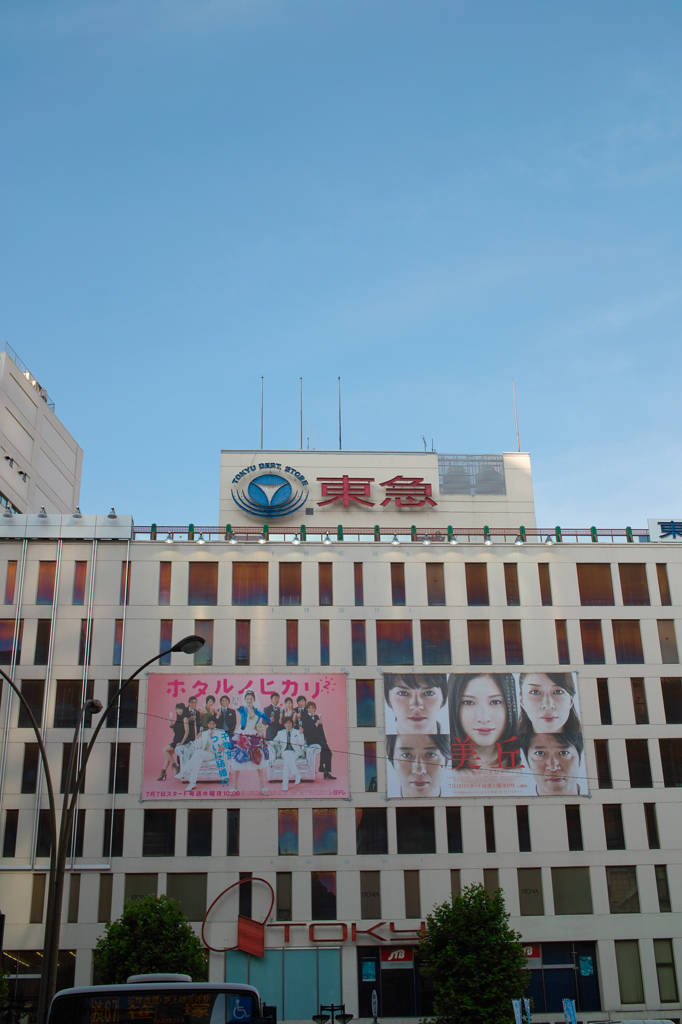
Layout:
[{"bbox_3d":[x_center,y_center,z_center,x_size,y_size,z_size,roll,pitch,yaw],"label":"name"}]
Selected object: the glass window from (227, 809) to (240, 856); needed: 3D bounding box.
[{"bbox_3d":[-6.310,18.870,68.607,0.701,2.691,0.200,0,-22,-4],"label":"glass window"}]

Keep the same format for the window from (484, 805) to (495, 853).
[{"bbox_3d":[8.890,18.897,69.460,0.536,2.673,0.150,0,-21,-4],"label":"window"}]

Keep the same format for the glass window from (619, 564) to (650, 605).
[{"bbox_3d":[18.421,4.544,73.036,1.742,2.845,0.150,0,-23,-3],"label":"glass window"}]

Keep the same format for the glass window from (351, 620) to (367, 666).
[{"bbox_3d":[1.151,8.246,73.337,0.870,2.938,0.200,0,-22,-4],"label":"glass window"}]

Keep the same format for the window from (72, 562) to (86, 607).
[{"bbox_3d":[-15.942,4.356,71.243,0.693,2.835,0.150,0,-23,-3],"label":"window"}]

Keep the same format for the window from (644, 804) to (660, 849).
[{"bbox_3d":[17.948,18.094,67.141,0.644,2.568,0.150,0,-23,-3],"label":"window"}]

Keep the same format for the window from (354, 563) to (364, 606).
[{"bbox_3d":[1.187,4.675,75.359,0.536,2.944,0.150,0,-23,-4],"label":"window"}]

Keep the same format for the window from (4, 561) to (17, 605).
[{"bbox_3d":[-20.492,4.400,72.474,0.531,2.911,0.150,0,-24,-4],"label":"window"}]

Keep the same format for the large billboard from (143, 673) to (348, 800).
[{"bbox_3d":[-5.550,13.272,69.213,11.956,7.518,0.150,0,-24,-4],"label":"large billboard"}]

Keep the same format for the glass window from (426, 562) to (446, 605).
[{"bbox_3d":[6.199,4.697,75.715,1.132,2.958,0.150,0,-23,-4],"label":"glass window"}]

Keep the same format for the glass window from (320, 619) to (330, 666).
[{"bbox_3d":[-0.972,8.105,72.148,0.563,2.941,0.150,0,-24,-4],"label":"glass window"}]

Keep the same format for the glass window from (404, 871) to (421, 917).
[{"bbox_3d":[4.045,21.638,65.994,0.877,2.627,0.200,0,-20,-4],"label":"glass window"}]

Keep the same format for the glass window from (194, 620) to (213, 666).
[{"bbox_3d":[-8.270,7.855,70.260,1.124,2.875,0.200,0,-20,-4],"label":"glass window"}]

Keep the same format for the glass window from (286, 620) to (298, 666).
[{"bbox_3d":[-2.910,7.899,70.420,0.691,2.881,0.150,0,-23,-3],"label":"glass window"}]

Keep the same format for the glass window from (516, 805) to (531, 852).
[{"bbox_3d":[10.924,18.910,69.598,0.707,2.673,0.150,0,-21,-4],"label":"glass window"}]

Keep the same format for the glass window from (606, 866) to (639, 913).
[{"bbox_3d":[16.744,22.387,69.097,1.827,2.671,0.150,0,-23,-4],"label":"glass window"}]

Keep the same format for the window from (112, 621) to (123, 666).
[{"bbox_3d":[-13.343,7.809,69.930,0.522,2.844,0.200,0,-20,-4],"label":"window"}]

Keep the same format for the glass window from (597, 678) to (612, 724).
[{"bbox_3d":[16.534,11.874,72.993,0.667,2.931,0.200,0,-22,-4],"label":"glass window"}]

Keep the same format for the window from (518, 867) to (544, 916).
[{"bbox_3d":[10.828,21.632,66.460,1.391,2.613,0.200,0,-20,-4],"label":"window"}]

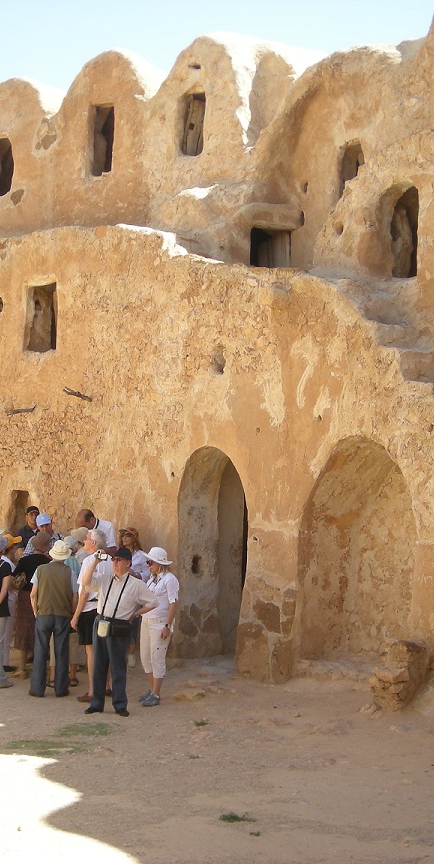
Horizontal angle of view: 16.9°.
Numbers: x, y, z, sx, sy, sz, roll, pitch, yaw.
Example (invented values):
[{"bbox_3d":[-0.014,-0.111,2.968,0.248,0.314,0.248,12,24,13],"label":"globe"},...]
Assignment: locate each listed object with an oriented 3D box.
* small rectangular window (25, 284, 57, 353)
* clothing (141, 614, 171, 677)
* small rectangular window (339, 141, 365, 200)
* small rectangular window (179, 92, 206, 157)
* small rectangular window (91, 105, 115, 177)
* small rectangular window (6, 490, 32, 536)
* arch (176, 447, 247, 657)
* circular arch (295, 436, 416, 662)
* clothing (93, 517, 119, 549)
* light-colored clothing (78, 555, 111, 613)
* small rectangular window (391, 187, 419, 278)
[{"bbox_3d":[-2.481,-1.604,20.700,0.545,0.961,0.250,1,1,35],"label":"small rectangular window"},{"bbox_3d":[-0.657,2.318,15.900,0.270,0.720,0.340,0,2,-41],"label":"clothing"},{"bbox_3d":[1.777,-3.429,19.200,0.400,0.800,0.180,2,2,31],"label":"small rectangular window"},{"bbox_3d":[-0.263,-4.076,19.485,0.480,0.870,0.300,2,2,36],"label":"small rectangular window"},{"bbox_3d":[-1.612,-4.141,20.800,0.406,1.023,0.250,1,1,38],"label":"small rectangular window"},{"bbox_3d":[-2.738,1.158,20.300,0.460,0.700,0.180,2,2,38],"label":"small rectangular window"},{"bbox_3d":[0.090,1.483,18.027,0.550,2.600,1.300,-1,2,-41],"label":"arch"},{"bbox_3d":[1.686,1.343,16.660,1.600,2.550,0.600,2,2,41],"label":"circular arch"},{"bbox_3d":[-1.426,1.376,18.400,0.340,0.660,0.500,0,2,-37],"label":"clothing"},{"bbox_3d":[-1.317,1.655,16.000,0.340,0.660,0.480,2,3,45],"label":"light-colored clothing"},{"bbox_3d":[2.279,-2.411,17.700,0.250,1.112,0.381,-1,1,-44],"label":"small rectangular window"}]

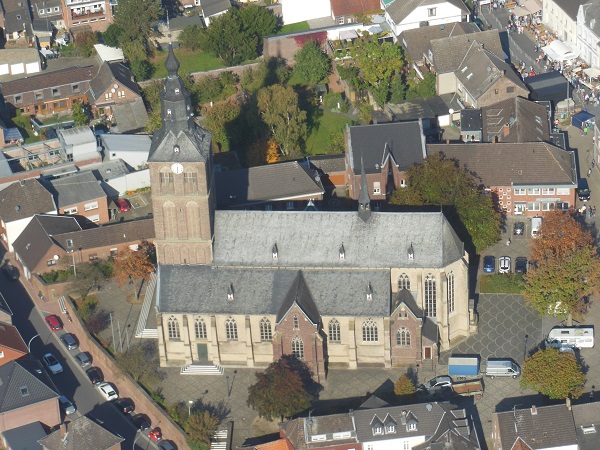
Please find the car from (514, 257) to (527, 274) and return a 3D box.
[{"bbox_3d":[35.337,6.304,396.028,1.760,1.460,4.150,1,36,5],"label":"car"}]

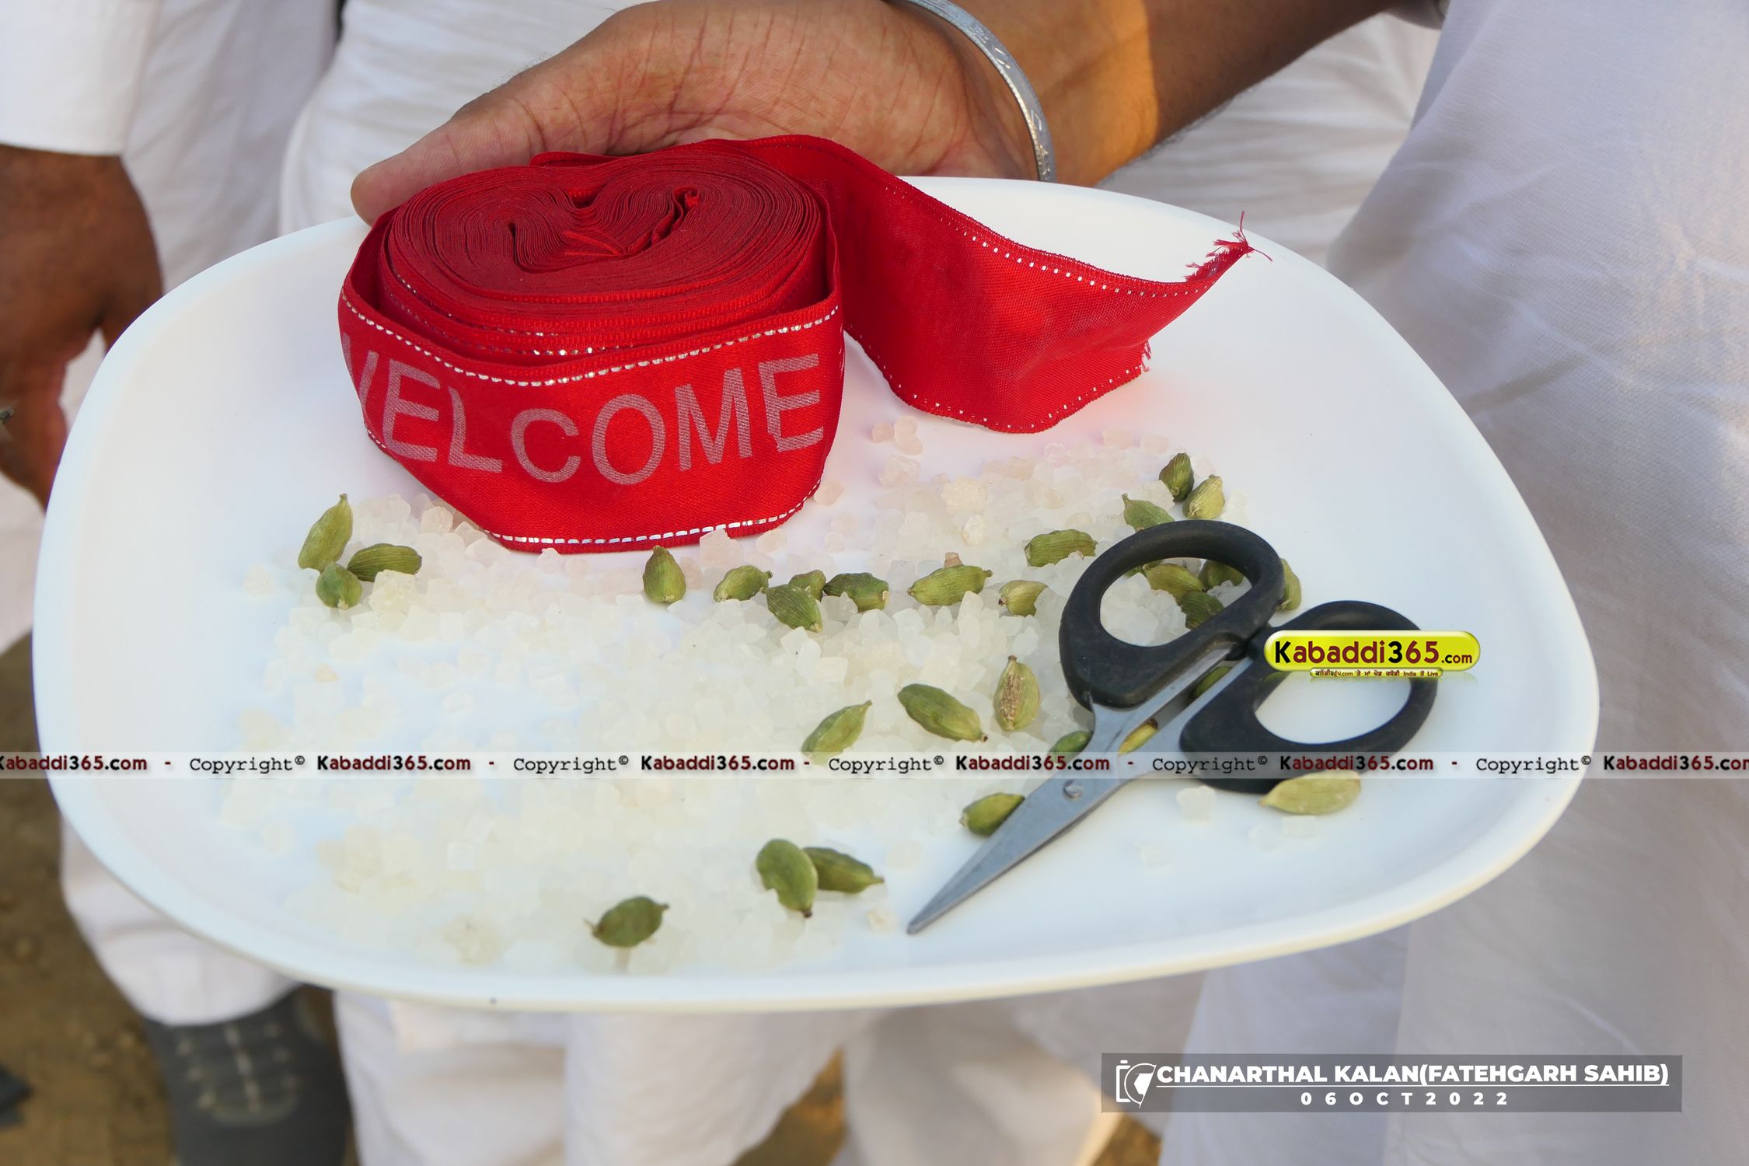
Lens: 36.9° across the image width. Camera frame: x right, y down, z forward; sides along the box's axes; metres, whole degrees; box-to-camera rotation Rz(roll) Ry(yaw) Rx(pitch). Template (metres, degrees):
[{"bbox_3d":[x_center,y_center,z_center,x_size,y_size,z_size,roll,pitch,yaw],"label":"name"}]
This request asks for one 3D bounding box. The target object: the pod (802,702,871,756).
[{"bbox_3d":[-0.007,0.029,0.527,0.008,0.007,0.018,28,48,33],"label":"pod"}]

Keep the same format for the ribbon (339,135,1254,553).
[{"bbox_3d":[-0.015,-0.055,0.572,0.196,0.049,0.096,-2,35,-6],"label":"ribbon"}]

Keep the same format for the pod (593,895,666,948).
[{"bbox_3d":[-0.041,0.057,0.438,0.013,0.008,0.008,-19,40,-28],"label":"pod"}]

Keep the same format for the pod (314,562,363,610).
[{"bbox_3d":[-0.103,0.000,0.505,0.008,0.007,0.014,-14,40,-22],"label":"pod"}]

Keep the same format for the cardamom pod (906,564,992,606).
[{"bbox_3d":[0.015,0.000,0.520,0.018,0.008,0.008,-13,37,-21],"label":"cardamom pod"}]

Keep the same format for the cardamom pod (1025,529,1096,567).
[{"bbox_3d":[0.038,-0.007,0.534,0.016,0.008,0.008,-9,36,-16],"label":"cardamom pod"}]

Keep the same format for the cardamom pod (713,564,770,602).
[{"bbox_3d":[-0.026,0.000,0.512,0.014,0.007,0.008,-25,45,-33],"label":"cardamom pod"}]

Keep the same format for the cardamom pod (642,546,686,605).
[{"bbox_3d":[-0.041,-0.002,0.513,0.008,0.008,0.016,-4,37,-10],"label":"cardamom pod"}]

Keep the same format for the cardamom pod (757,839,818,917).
[{"bbox_3d":[-0.015,0.050,0.446,0.009,0.008,0.018,-10,39,-18],"label":"cardamom pod"}]

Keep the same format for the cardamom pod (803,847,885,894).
[{"bbox_3d":[-0.006,0.050,0.454,0.016,0.007,0.007,13,36,15],"label":"cardamom pod"}]

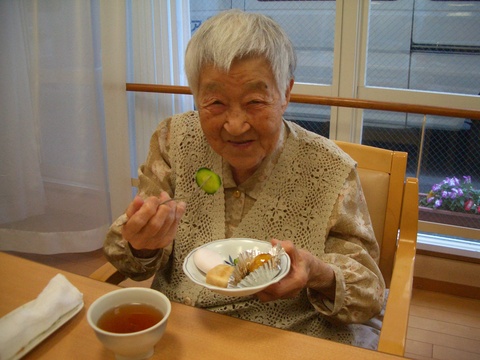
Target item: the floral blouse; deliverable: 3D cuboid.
[{"bbox_3d":[0.046,0.104,0.912,0.470,0.480,0.380,8,19,19],"label":"floral blouse"}]

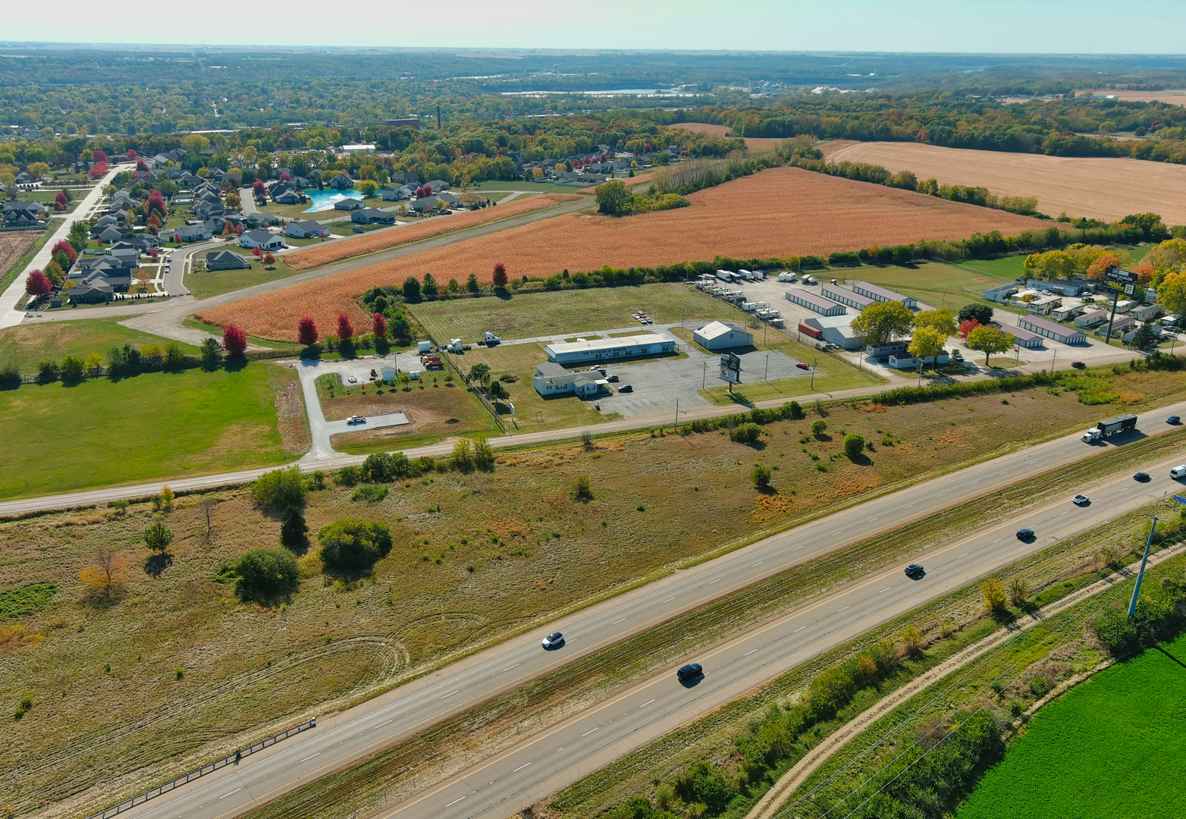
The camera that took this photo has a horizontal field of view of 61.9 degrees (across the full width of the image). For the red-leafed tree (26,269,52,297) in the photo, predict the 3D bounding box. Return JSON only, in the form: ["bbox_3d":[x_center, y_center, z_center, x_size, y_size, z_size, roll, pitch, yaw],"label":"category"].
[{"bbox_3d":[-230.390,-52.540,411.110,9.360,11.360,9.360,-11,23,-28],"label":"red-leafed tree"}]

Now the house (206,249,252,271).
[{"bbox_3d":[-172.105,-71.036,467.356,19.000,6.900,14.800,-5,21,-16],"label":"house"}]

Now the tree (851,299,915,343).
[{"bbox_3d":[102.820,-30.210,352.290,21.700,16.640,21.700,7,21,16],"label":"tree"}]

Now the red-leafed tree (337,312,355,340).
[{"bbox_3d":[-88.290,-29.480,352.990,6.280,11.100,6.280,-5,21,-14],"label":"red-leafed tree"}]

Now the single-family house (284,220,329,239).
[{"bbox_3d":[-155.805,-98.668,543.316,17.934,6.300,17.869,17,26,37],"label":"single-family house"}]

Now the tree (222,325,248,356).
[{"bbox_3d":[-121.037,-23.422,334.527,8.400,10.966,8.400,1,20,0],"label":"tree"}]

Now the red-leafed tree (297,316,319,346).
[{"bbox_3d":[-99.850,-27.310,346.750,7.410,11.130,7.410,-5,21,-16],"label":"red-leafed tree"}]

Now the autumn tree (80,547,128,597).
[{"bbox_3d":[-93.690,31.290,189.480,8.210,10.240,8.210,-10,23,-27],"label":"autumn tree"}]

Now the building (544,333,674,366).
[{"bbox_3d":[6.268,-21.147,342.306,43.761,4.000,10.180,-7,22,-20],"label":"building"}]

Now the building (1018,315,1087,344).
[{"bbox_3d":[173.075,-30.340,372.199,8.716,4.021,25.126,-5,21,-15],"label":"building"}]

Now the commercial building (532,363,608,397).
[{"bbox_3d":[-9.050,-10.020,311.570,20.700,4.800,23.300,-8,22,-22],"label":"commercial building"}]

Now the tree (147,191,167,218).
[{"bbox_3d":[-261.370,-122.300,593.400,10.730,15.360,10.730,-8,22,-22],"label":"tree"}]

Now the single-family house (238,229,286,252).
[{"bbox_3d":[-173.260,-89.540,520.080,22.300,6.400,14.500,13,24,30],"label":"single-family house"}]

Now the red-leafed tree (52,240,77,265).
[{"bbox_3d":[-247.378,-72.776,462.435,10.800,11.982,10.800,1,20,0],"label":"red-leafed tree"}]

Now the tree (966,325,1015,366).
[{"bbox_3d":[133.700,-21.370,333.630,15.380,13.590,15.380,9,22,21],"label":"tree"}]

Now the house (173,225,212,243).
[{"bbox_3d":[-213.845,-94.220,530.108,18.600,5.900,13.300,-10,23,-26],"label":"house"}]

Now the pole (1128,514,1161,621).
[{"bbox_3d":[101.149,29.973,181.868,0.900,22.400,3.500,-12,24,-31],"label":"pole"}]

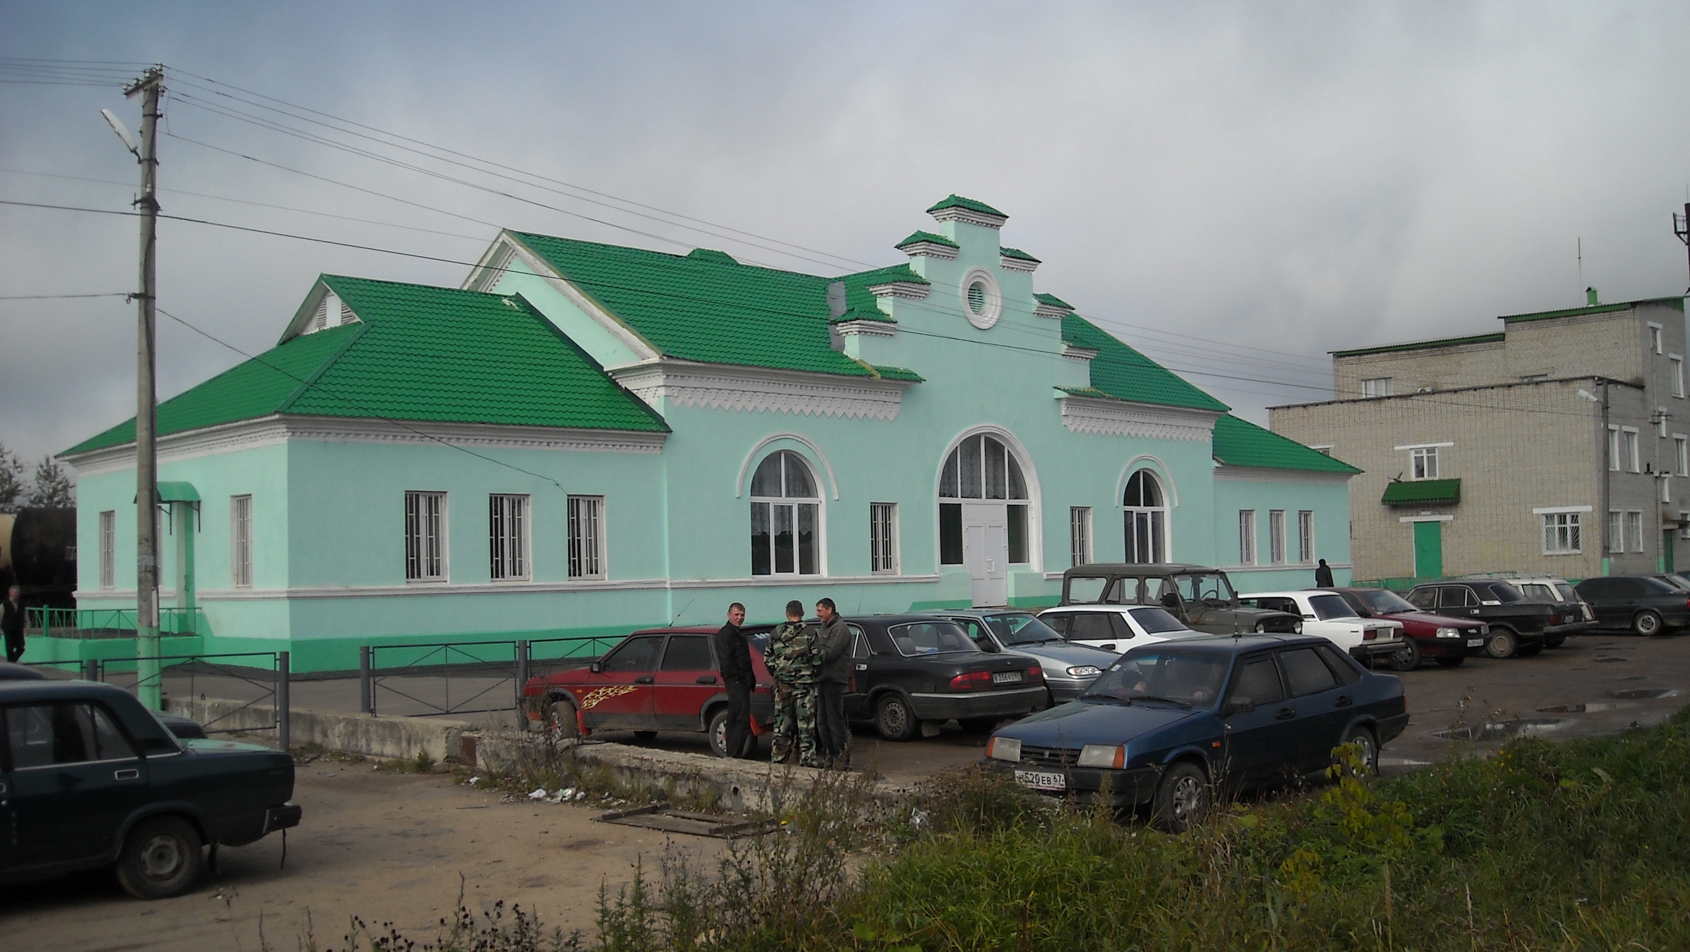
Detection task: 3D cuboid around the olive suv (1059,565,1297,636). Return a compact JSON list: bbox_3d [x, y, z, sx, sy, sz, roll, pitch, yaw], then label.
[{"bbox_3d":[5.620,2.470,28.700,1.850,2.000,4.000,2,-5,-42],"label":"olive suv"}]

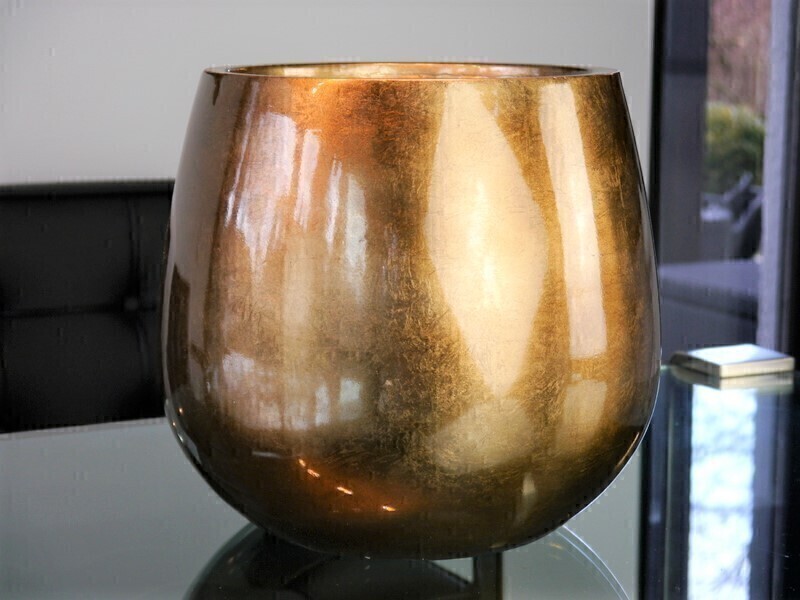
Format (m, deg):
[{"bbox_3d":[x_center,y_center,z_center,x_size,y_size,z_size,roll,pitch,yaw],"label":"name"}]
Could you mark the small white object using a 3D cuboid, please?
[{"bbox_3d":[0.308,0.056,1.785,0.082,0.013,0.074,-4,10,-25],"label":"small white object"}]

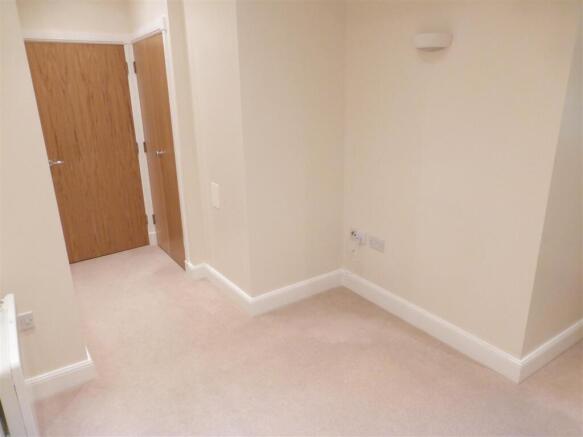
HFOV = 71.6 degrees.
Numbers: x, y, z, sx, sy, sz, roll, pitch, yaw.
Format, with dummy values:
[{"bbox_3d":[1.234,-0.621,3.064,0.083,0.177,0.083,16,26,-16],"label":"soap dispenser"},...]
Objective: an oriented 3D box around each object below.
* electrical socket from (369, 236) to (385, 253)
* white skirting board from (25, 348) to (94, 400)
[{"bbox_3d":[0.613,0.188,2.893,0.018,0.086,0.146,-12,20,-32],"label":"electrical socket"},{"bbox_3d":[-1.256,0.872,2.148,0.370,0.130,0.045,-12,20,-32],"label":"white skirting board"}]

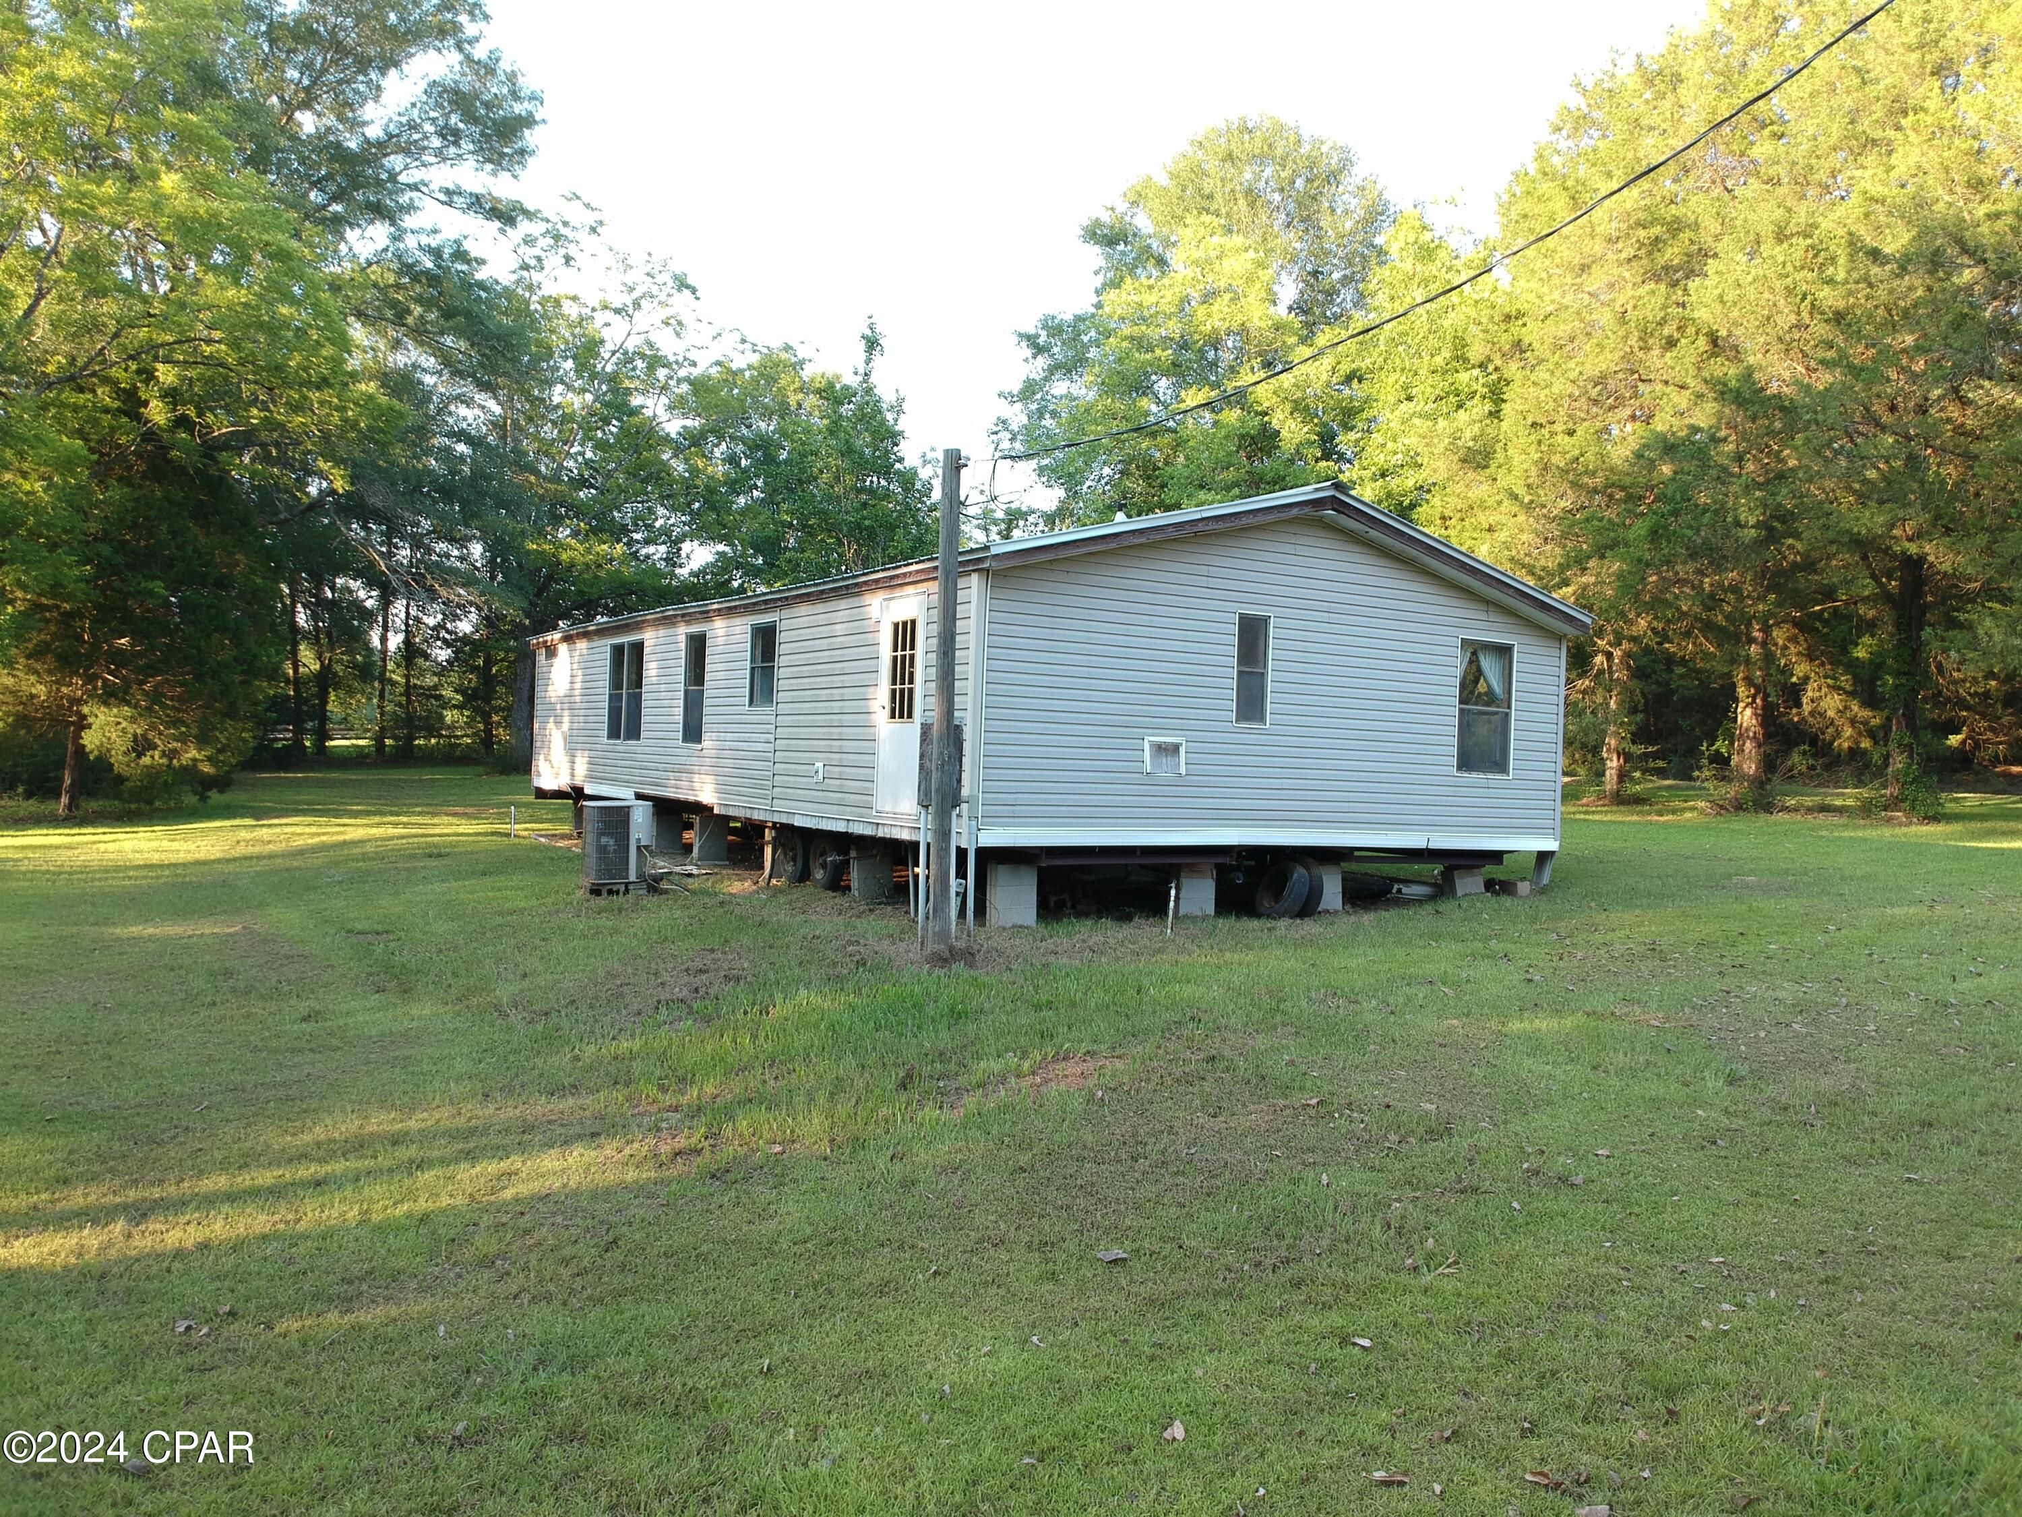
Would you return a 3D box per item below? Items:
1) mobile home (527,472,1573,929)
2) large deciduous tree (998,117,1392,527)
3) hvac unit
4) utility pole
[{"bbox_3d":[-0.985,-0.696,20.305,7.600,4.160,15.300,2,0,-32],"label":"mobile home"},{"bbox_3d":[4.904,-8.026,40.000,10.800,19.140,10.500,2,0,0],"label":"large deciduous tree"},{"bbox_3d":[-3.761,0.826,13.950,0.610,0.838,0.610,2,0,-32],"label":"hvac unit"},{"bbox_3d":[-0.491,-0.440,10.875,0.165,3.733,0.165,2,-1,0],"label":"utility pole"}]

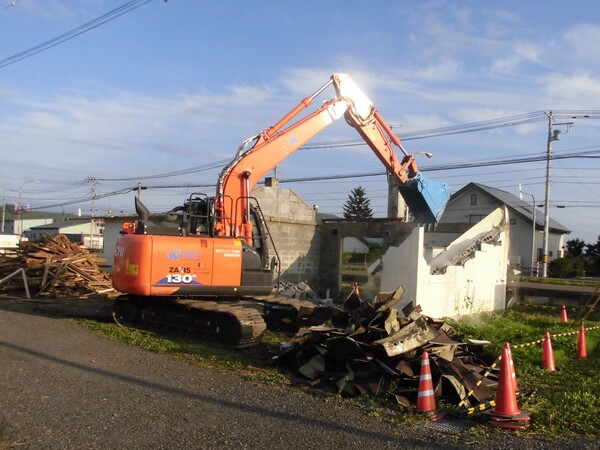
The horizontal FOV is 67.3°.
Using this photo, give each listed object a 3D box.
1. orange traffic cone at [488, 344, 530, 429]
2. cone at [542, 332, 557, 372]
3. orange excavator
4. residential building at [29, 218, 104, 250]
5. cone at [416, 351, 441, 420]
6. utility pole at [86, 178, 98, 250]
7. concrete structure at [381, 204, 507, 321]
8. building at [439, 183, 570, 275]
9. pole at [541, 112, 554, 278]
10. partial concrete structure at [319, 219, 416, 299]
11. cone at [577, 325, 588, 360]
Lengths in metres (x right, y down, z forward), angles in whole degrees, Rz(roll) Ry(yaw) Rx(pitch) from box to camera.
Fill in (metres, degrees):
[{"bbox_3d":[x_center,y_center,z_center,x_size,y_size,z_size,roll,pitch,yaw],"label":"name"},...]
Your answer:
[{"bbox_3d":[2.031,1.561,4.370,0.390,0.740,0.390,2,-2,0],"label":"orange traffic cone"},{"bbox_3d":[3.875,1.988,7.000,0.340,0.690,0.340,2,-2,0],"label":"cone"},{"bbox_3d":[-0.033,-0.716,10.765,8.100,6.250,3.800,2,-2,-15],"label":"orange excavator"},{"bbox_3d":[-35.489,1.320,70.000,10.500,4.700,10.500,0,-3,40],"label":"residential building"},{"bbox_3d":[1.288,1.598,4.500,0.340,0.690,0.340,2,-2,0],"label":"cone"},{"bbox_3d":[-30.846,-1.858,67.000,1.300,10.800,0.500,2,-2,0],"label":"utility pole"},{"bbox_3d":[4.096,1.076,12.600,3.400,2.850,1.300,3,-2,-28],"label":"concrete structure"},{"bbox_3d":[17.029,0.315,40.500,11.000,7.500,8.500,0,-3,45],"label":"building"},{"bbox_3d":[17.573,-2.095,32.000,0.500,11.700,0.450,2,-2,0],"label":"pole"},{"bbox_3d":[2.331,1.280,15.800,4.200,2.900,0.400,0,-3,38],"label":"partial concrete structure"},{"bbox_3d":[4.952,2.077,7.900,0.340,0.680,0.340,2,-2,0],"label":"cone"}]

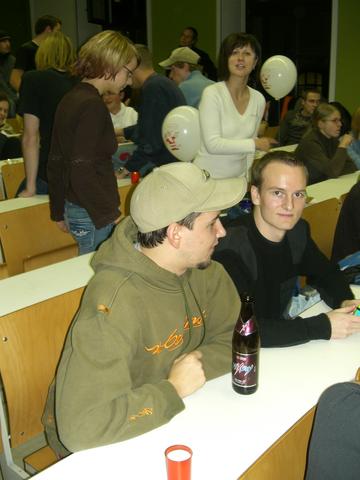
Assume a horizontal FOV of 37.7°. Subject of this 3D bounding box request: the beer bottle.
[{"bbox_3d":[0.175,0.269,1.376,0.068,0.260,0.068,1,11,6],"label":"beer bottle"}]

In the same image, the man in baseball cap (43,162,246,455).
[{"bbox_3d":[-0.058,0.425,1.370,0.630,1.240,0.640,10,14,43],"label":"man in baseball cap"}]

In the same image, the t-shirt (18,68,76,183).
[{"bbox_3d":[-0.715,-0.660,3.050,0.460,0.660,0.270,4,11,20],"label":"t-shirt"}]

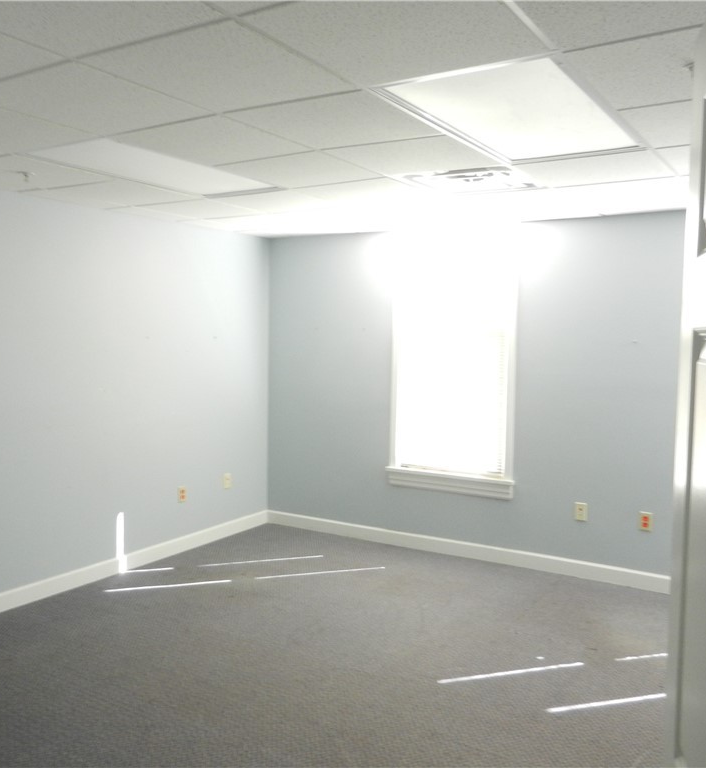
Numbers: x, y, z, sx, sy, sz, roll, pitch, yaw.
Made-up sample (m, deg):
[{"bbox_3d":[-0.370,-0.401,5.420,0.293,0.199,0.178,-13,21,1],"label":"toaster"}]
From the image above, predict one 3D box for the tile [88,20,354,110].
[{"bbox_3d":[-0.389,-0.937,2.235,0.600,0.020,0.600,4,5,32],"label":"tile"}]

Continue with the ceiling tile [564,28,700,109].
[{"bbox_3d":[0.975,-0.900,2.069,0.605,0.022,0.605,3,5,32],"label":"ceiling tile"}]

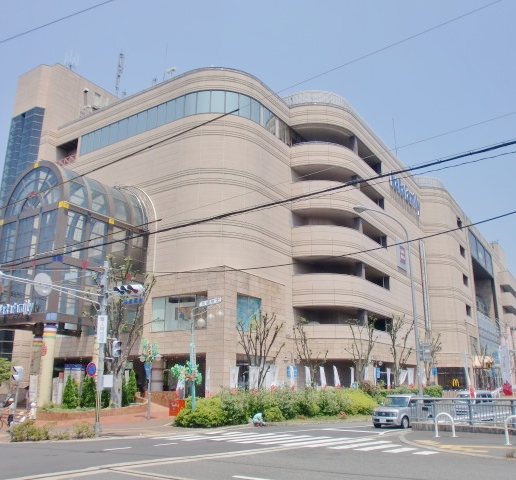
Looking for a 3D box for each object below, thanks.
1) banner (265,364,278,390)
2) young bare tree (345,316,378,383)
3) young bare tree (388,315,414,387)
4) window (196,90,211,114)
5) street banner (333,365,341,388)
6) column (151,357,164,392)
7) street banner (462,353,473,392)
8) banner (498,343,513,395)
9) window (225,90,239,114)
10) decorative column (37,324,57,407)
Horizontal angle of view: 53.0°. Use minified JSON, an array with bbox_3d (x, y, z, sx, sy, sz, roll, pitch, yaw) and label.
[{"bbox_3d":[0.865,8.905,33.126,0.620,1.720,0.120,2,-16,-5],"label":"banner"},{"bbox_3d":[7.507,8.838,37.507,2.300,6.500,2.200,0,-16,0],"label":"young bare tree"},{"bbox_3d":[12.538,10.748,45.862,2.300,8.303,2.300,-4,-17,15],"label":"young bare tree"},{"bbox_3d":[-5.312,-13.470,50.612,1.306,2.480,0.120,-2,-17,9],"label":"window"},{"bbox_3d":[6.035,10.479,39.648,0.200,1.760,0.600,-15,-22,43],"label":"street banner"},{"bbox_3d":[-9.370,13.078,48.266,1.200,3.960,1.200,10,-19,-32],"label":"column"},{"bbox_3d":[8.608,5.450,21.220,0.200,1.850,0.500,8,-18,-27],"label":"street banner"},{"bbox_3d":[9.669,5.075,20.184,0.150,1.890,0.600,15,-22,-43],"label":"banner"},{"bbox_3d":[-2.537,-13.534,50.854,1.415,2.493,0.120,6,-17,-17],"label":"window"},{"bbox_3d":[-16.257,9.644,39.889,1.000,6.230,1.000,-10,-19,32],"label":"decorative column"}]

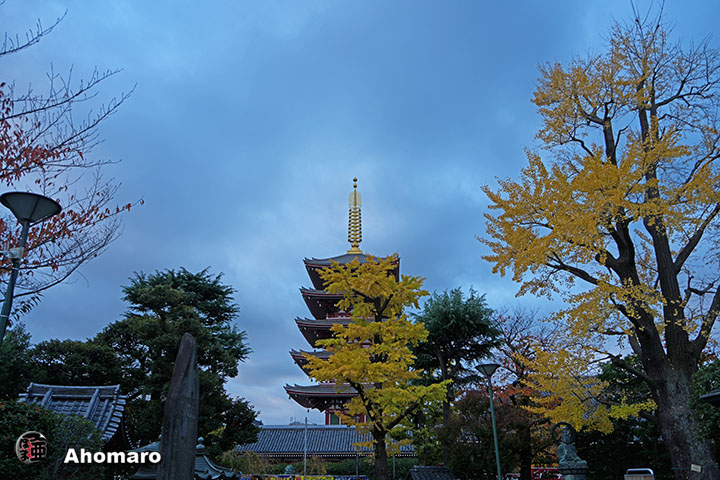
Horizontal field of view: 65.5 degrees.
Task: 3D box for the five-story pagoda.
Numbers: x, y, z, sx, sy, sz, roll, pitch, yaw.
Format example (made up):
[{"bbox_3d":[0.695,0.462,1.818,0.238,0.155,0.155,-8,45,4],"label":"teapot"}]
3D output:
[{"bbox_3d":[-0.758,11.057,96.306,19.000,48.700,19.000,-2,-23,4],"label":"five-story pagoda"}]

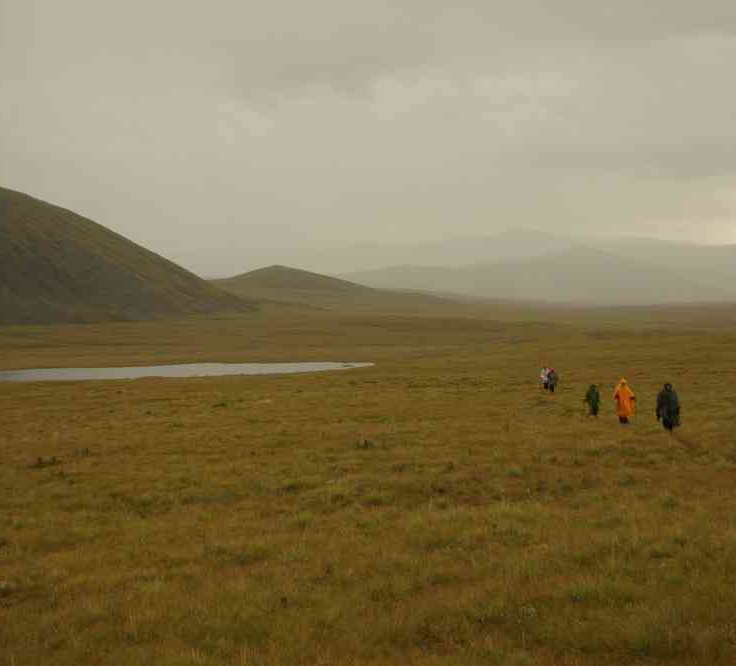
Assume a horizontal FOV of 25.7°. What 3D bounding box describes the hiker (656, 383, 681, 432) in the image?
[{"bbox_3d":[10.720,2.690,57.500,0.830,1.760,0.580,0,1,3],"label":"hiker"}]

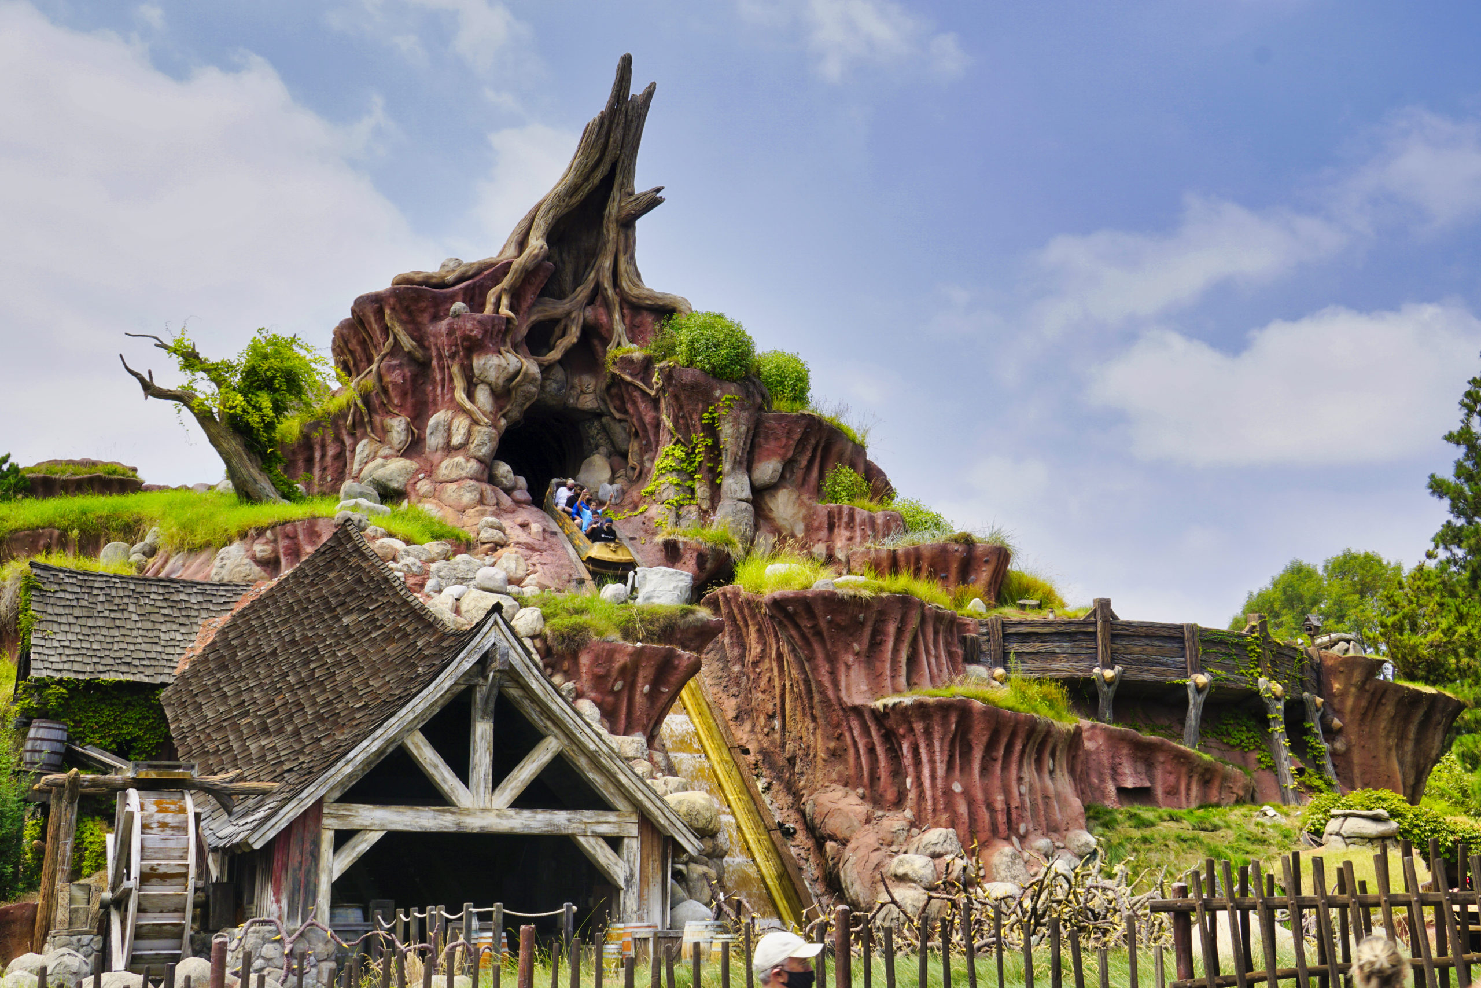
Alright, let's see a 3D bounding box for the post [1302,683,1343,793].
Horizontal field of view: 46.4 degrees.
[{"bbox_3d":[11.138,4.670,33.000,0.360,2.080,0.360,-11,-14,-3],"label":"post"}]

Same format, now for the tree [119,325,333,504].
[{"bbox_3d":[-12.544,-1.895,42.132,5.139,4.472,3.200,-1,-13,0],"label":"tree"}]

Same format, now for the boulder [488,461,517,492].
[{"bbox_3d":[-5.615,-0.410,40.800,0.651,0.748,0.586,0,-15,0],"label":"boulder"}]

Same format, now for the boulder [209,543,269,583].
[{"bbox_3d":[-11.095,1.606,38.203,1.332,1.062,1.000,-1,-13,0],"label":"boulder"}]

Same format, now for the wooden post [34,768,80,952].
[{"bbox_3d":[-10.382,5.539,26.200,0.380,2.680,0.420,-5,-15,17],"label":"wooden post"}]

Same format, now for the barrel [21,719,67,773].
[{"bbox_3d":[-11.544,4.185,28.700,0.630,0.840,0.630,0,-15,0],"label":"barrel"}]

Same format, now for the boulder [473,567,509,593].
[{"bbox_3d":[-4.961,1.710,34.300,0.706,0.498,0.636,0,-15,0],"label":"boulder"}]

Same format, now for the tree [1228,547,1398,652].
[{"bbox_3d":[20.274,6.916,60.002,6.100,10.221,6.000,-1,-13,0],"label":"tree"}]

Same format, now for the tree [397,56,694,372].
[{"bbox_3d":[-5.161,-7.395,45.200,7.600,8.300,5.300,0,-15,0],"label":"tree"}]

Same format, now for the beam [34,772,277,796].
[{"bbox_3d":[-9.006,4.439,26.500,3.950,0.300,0.480,-5,-15,17],"label":"beam"}]

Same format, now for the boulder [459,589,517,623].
[{"bbox_3d":[-4.885,2.222,33.700,1.211,0.710,0.969,0,-15,0],"label":"boulder"}]

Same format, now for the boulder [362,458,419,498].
[{"bbox_3d":[-7.899,-0.365,39.000,1.292,0.910,0.969,0,-15,0],"label":"boulder"}]

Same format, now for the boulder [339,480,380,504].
[{"bbox_3d":[-8.925,-0.041,40.445,0.976,0.557,0.750,-1,-13,0],"label":"boulder"}]

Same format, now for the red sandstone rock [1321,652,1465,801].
[{"bbox_3d":[11.856,4.350,31.326,2.602,2.995,2.200,-1,-13,0],"label":"red sandstone rock"}]

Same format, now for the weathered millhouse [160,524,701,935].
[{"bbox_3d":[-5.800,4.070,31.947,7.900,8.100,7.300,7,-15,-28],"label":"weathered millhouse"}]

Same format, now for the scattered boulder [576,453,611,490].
[{"bbox_3d":[-3.572,-0.535,42.000,0.870,0.946,0.653,0,-15,0],"label":"scattered boulder"}]

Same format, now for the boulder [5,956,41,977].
[{"bbox_3d":[-10.147,6.713,24.500,0.528,0.380,0.449,0,-15,0],"label":"boulder"}]

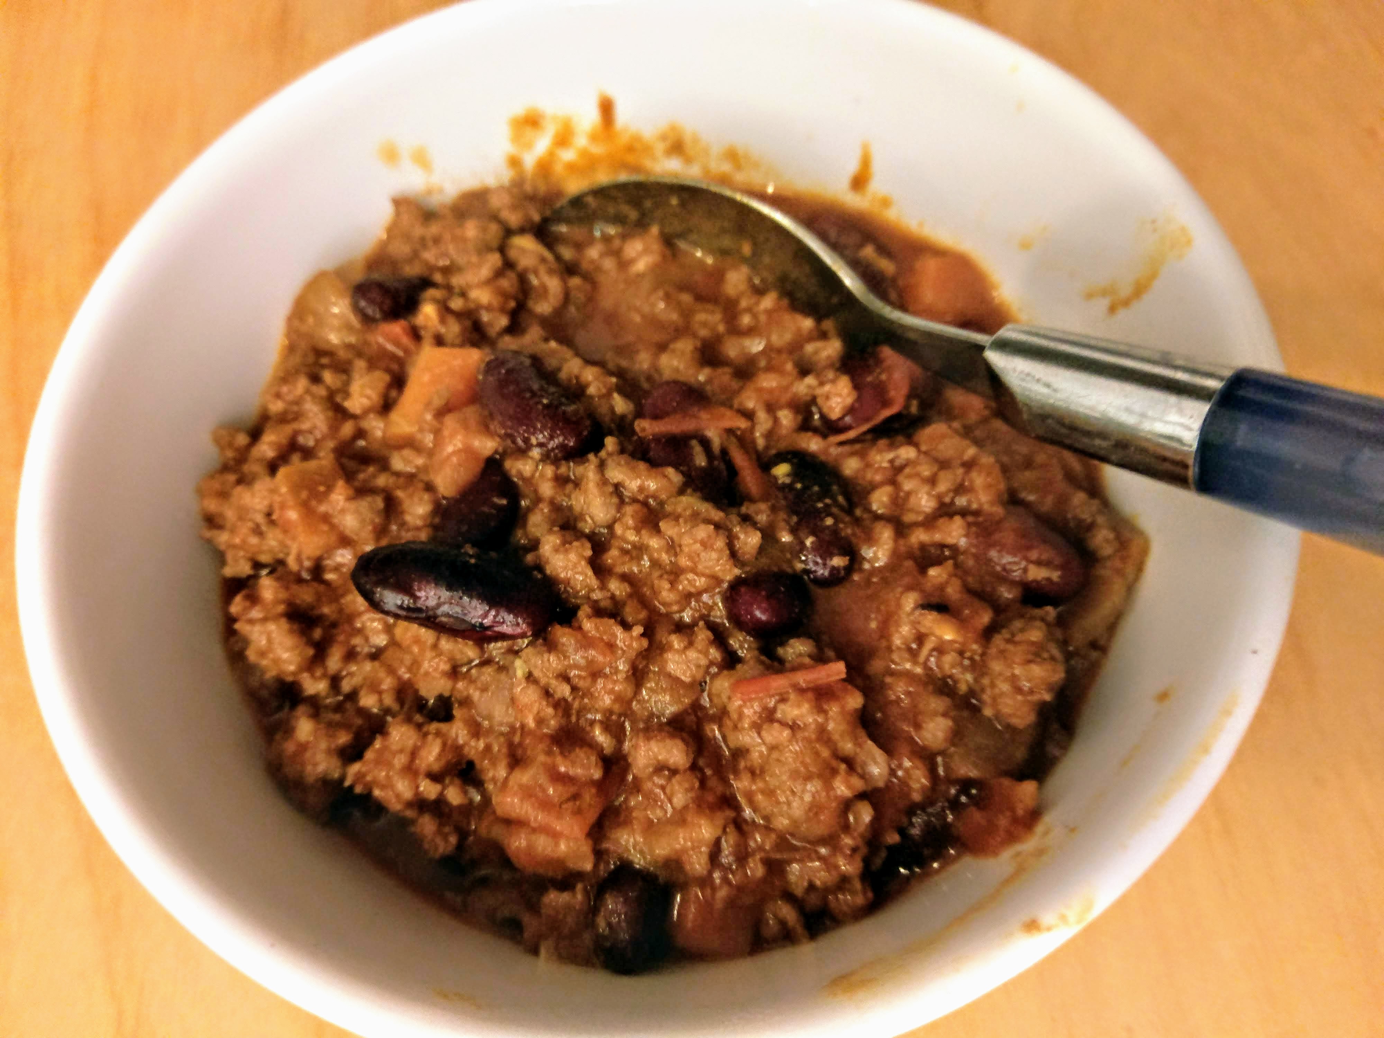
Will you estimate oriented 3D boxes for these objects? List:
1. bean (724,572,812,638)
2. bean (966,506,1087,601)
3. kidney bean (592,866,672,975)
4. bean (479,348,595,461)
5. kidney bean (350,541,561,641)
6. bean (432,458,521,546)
[{"bbox_3d":[0.009,0.010,0.117,0.012,0.008,0.008,1,65,5],"label":"bean"},{"bbox_3d":[0.038,0.004,0.117,0.015,0.008,0.009,32,71,18],"label":"bean"},{"bbox_3d":[-0.006,0.040,0.105,0.008,0.008,0.011,-1,65,4],"label":"kidney bean"},{"bbox_3d":[-0.019,-0.014,0.129,0.009,0.008,0.019,-40,68,-14],"label":"bean"},{"bbox_3d":[-0.027,0.008,0.116,0.025,0.008,0.009,13,66,10],"label":"kidney bean"},{"bbox_3d":[-0.026,-0.002,0.124,0.009,0.008,0.014,26,69,15],"label":"bean"}]

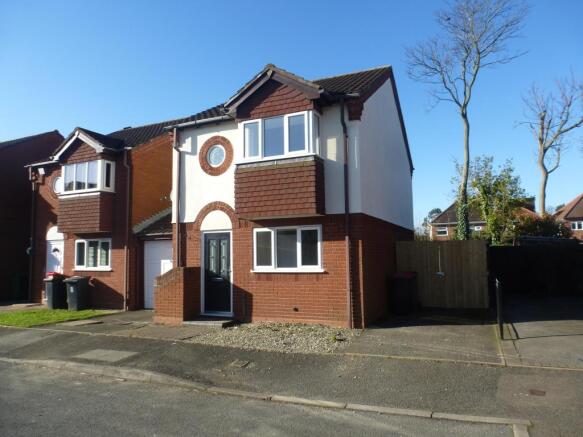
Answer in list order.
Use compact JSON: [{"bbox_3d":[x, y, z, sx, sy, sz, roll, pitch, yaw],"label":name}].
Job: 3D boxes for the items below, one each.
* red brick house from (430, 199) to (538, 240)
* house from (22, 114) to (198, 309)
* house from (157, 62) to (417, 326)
[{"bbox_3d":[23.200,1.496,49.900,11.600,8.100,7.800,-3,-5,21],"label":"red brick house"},{"bbox_3d":[-5.686,-0.475,17.222,5.300,7.450,9.100,-3,-5,24],"label":"house"},{"bbox_3d":[0.680,-0.958,13.212,5.400,7.450,9.100,-3,-5,24],"label":"house"}]

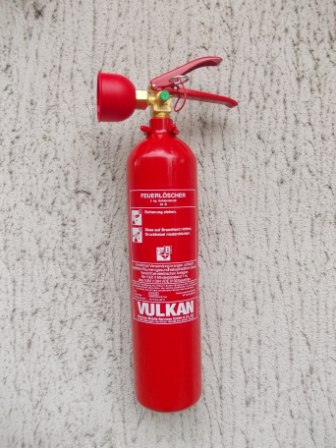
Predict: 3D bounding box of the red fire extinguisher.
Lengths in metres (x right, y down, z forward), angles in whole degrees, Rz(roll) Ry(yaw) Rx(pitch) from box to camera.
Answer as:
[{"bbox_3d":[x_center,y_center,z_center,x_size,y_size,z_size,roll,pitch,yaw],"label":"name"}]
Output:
[{"bbox_3d":[0.007,0.020,0.573,0.215,0.546,0.109,-2,6,-5],"label":"red fire extinguisher"}]

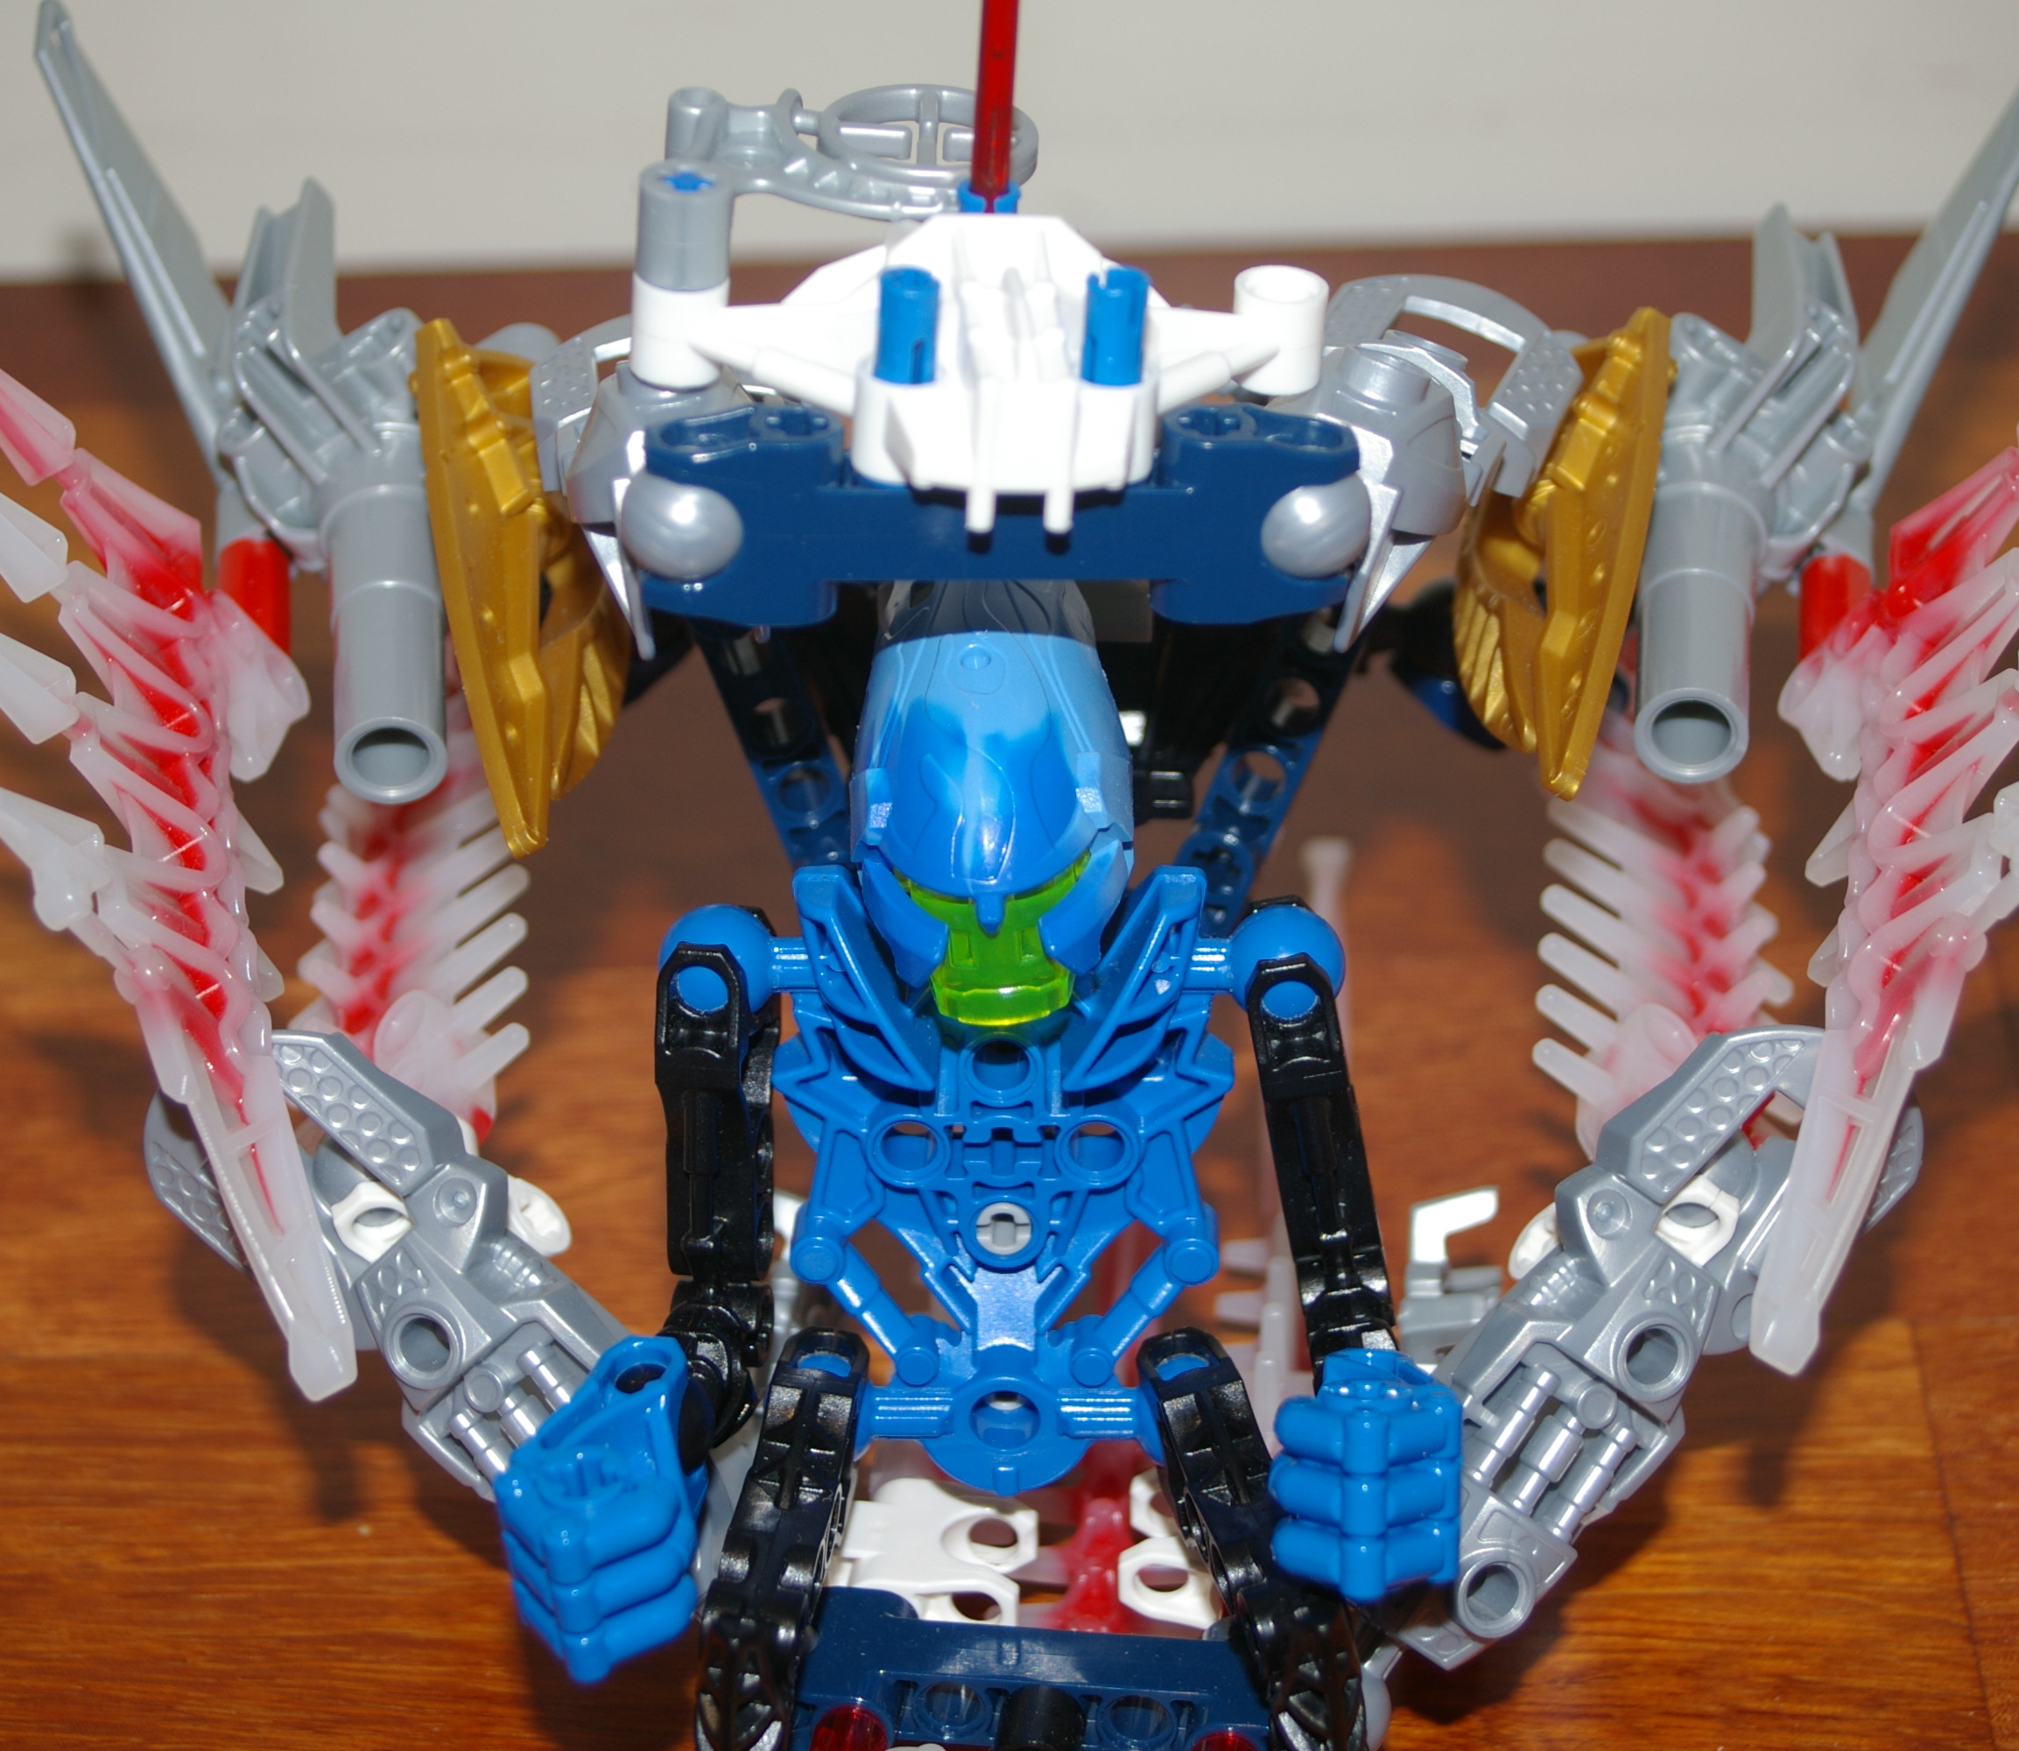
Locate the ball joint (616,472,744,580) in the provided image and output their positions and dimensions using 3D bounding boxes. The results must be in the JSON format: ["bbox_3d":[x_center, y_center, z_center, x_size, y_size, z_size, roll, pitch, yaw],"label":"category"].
[{"bbox_3d":[-0.025,-0.027,0.424,0.010,0.010,0.010,-1,29,0],"label":"ball joint"}]

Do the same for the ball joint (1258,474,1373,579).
[{"bbox_3d":[0.023,-0.027,0.424,0.010,0.010,0.010,-1,29,0],"label":"ball joint"}]

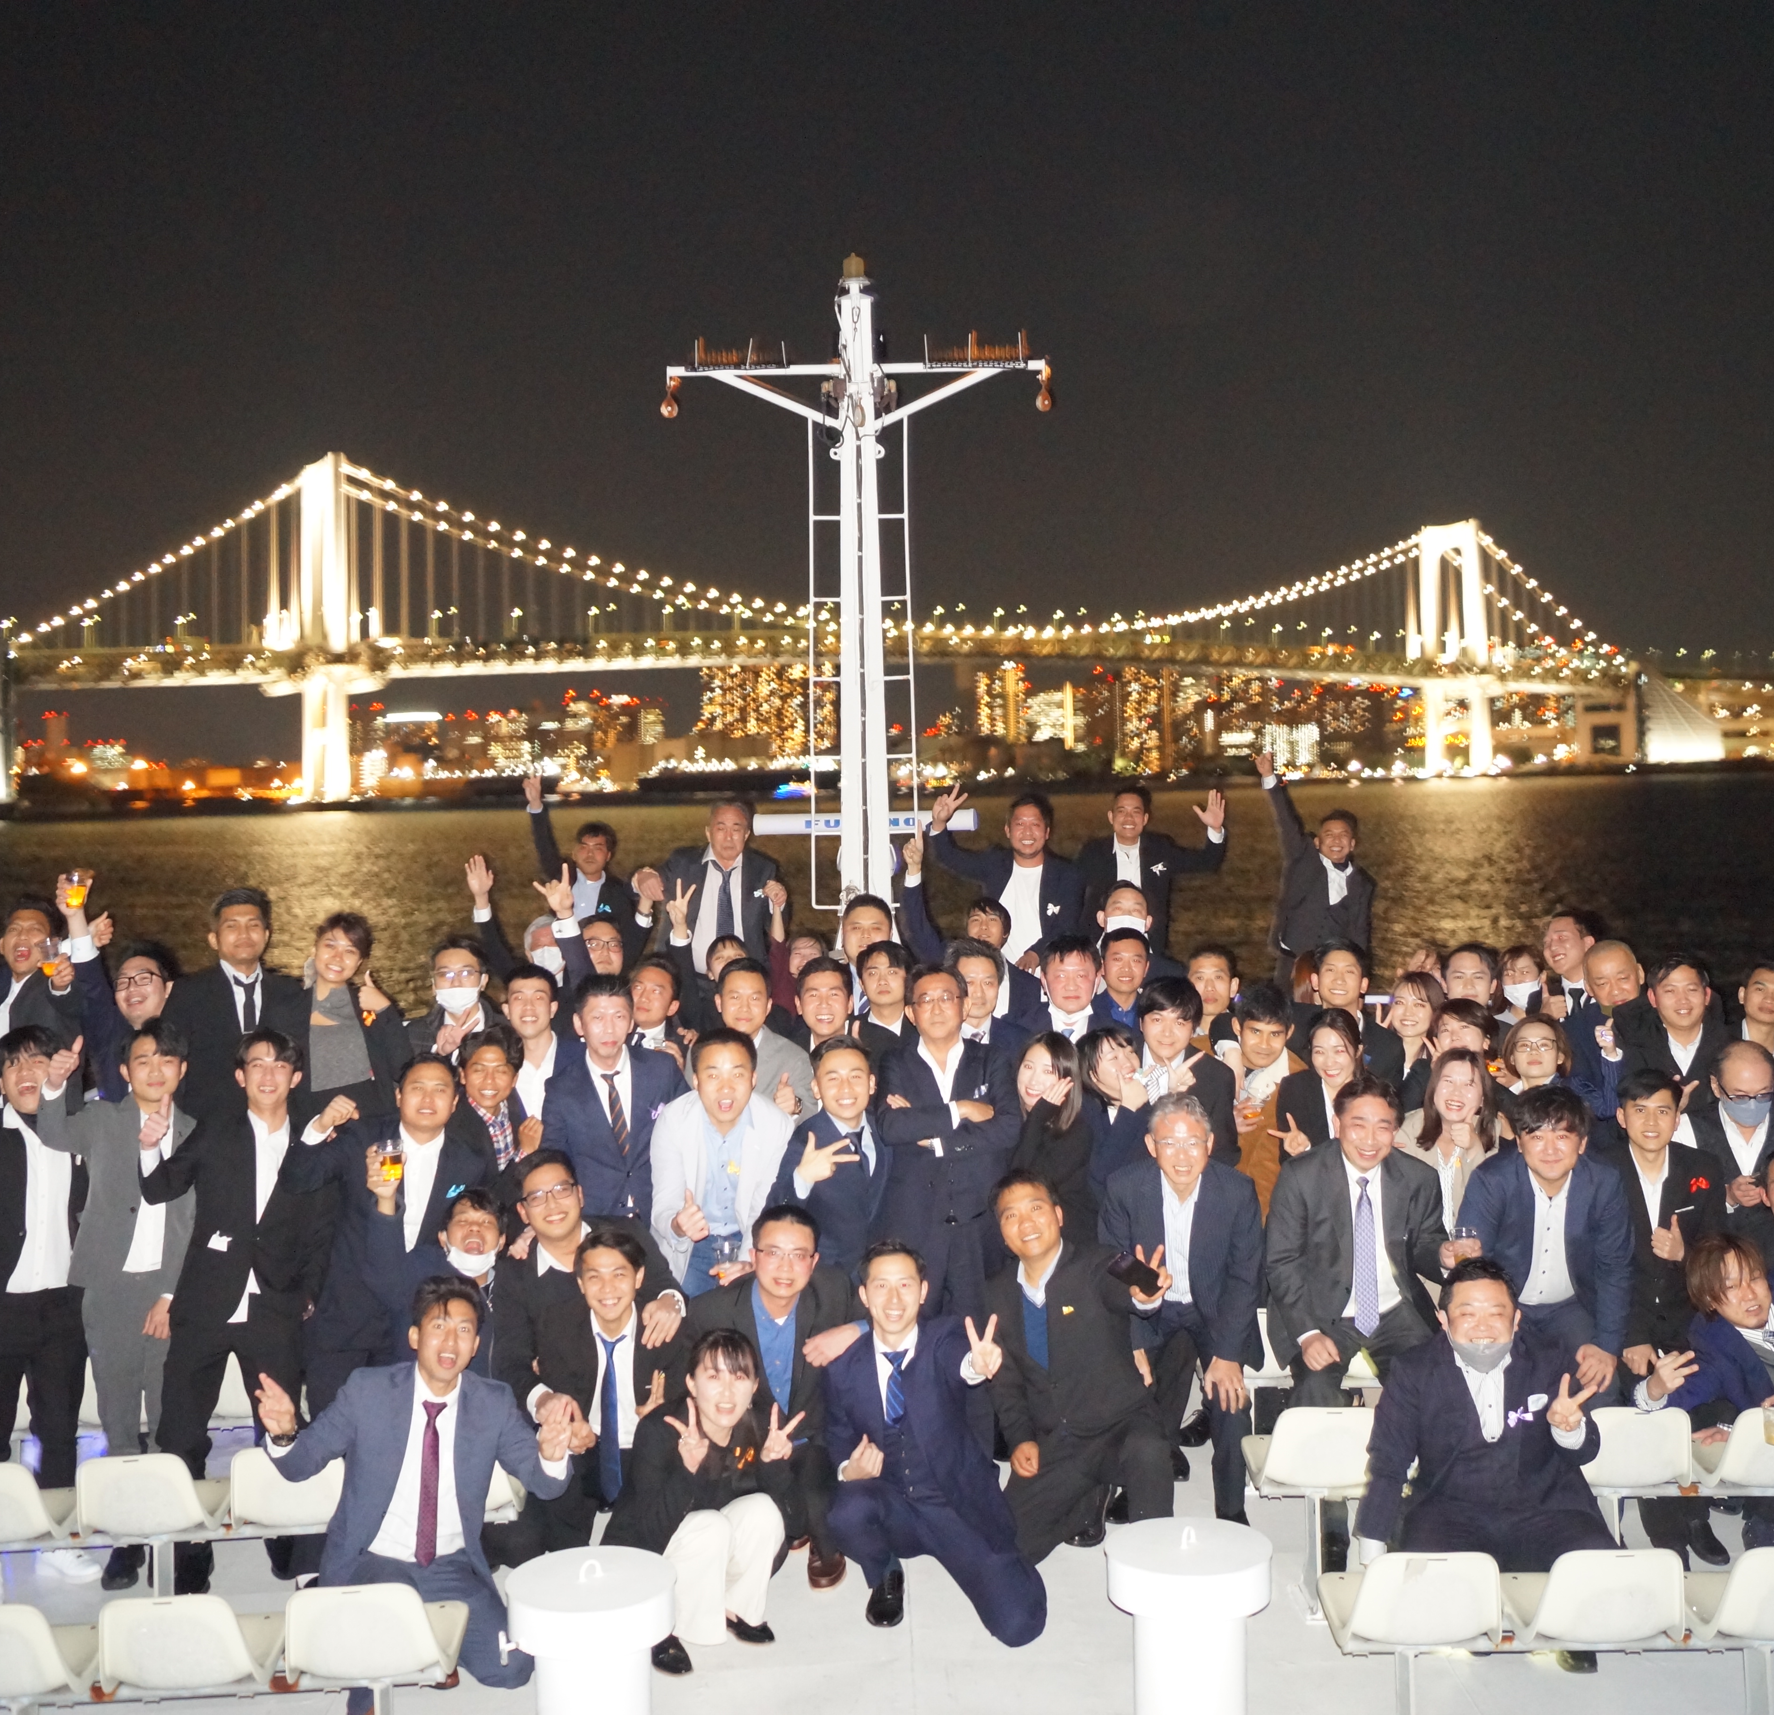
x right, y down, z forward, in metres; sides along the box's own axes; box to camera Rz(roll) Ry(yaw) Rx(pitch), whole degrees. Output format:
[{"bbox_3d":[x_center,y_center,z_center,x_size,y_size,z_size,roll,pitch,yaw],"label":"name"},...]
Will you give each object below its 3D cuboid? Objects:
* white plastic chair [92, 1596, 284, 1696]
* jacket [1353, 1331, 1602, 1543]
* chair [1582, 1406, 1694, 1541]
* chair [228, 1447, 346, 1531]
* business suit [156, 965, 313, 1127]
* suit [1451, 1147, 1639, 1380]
[{"bbox_3d":[-1.592,1.759,4.458,0.410,0.330,0.480,-1,2,-2],"label":"white plastic chair"},{"bbox_3d":[1.540,1.523,5.050,0.640,0.630,0.420,0,2,14],"label":"jacket"},{"bbox_3d":[2.126,1.866,5.630,0.420,0.650,0.450,-1,2,-2],"label":"chair"},{"bbox_3d":[-1.663,1.730,5.400,0.385,0.255,0.390,-1,3,-2],"label":"chair"},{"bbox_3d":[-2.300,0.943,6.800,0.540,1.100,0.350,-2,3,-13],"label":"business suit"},{"bbox_3d":[2.038,1.244,5.970,0.560,0.660,0.460,0,3,13],"label":"suit"}]

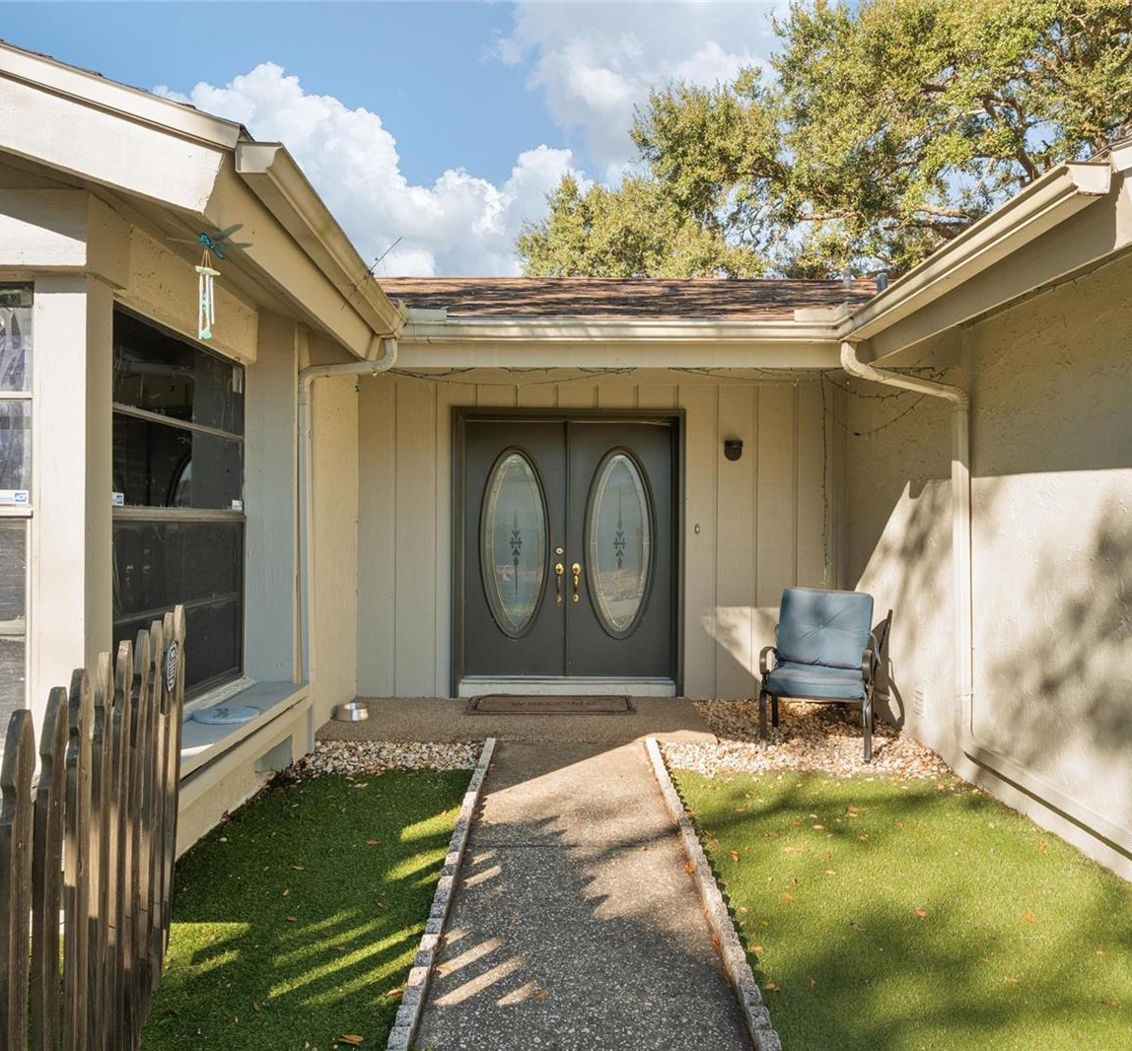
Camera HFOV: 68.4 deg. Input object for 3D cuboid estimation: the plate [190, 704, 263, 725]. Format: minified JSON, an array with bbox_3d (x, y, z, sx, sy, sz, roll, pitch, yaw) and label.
[{"bbox_3d":[-1.790,0.985,4.390,0.360,0.030,0.360,0,0,0],"label":"plate"}]

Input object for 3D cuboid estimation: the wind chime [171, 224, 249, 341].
[{"bbox_3d":[-1.300,-0.865,3.030,0.300,0.380,0.250,0,0,-9],"label":"wind chime"}]

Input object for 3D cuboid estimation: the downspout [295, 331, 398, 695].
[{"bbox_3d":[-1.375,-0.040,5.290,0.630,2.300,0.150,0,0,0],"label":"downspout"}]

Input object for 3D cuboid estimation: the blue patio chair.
[{"bbox_3d":[1.600,0.905,5.270,0.630,0.930,0.720,0,0,22],"label":"blue patio chair"}]

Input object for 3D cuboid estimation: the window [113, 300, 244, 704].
[{"bbox_3d":[-2.075,-0.028,4.570,0.080,2.000,1.600,0,0,0],"label":"window"}]

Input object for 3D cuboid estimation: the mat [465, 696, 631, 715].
[{"bbox_3d":[-0.110,1.315,6.130,1.190,0.020,0.550,0,0,0],"label":"mat"}]

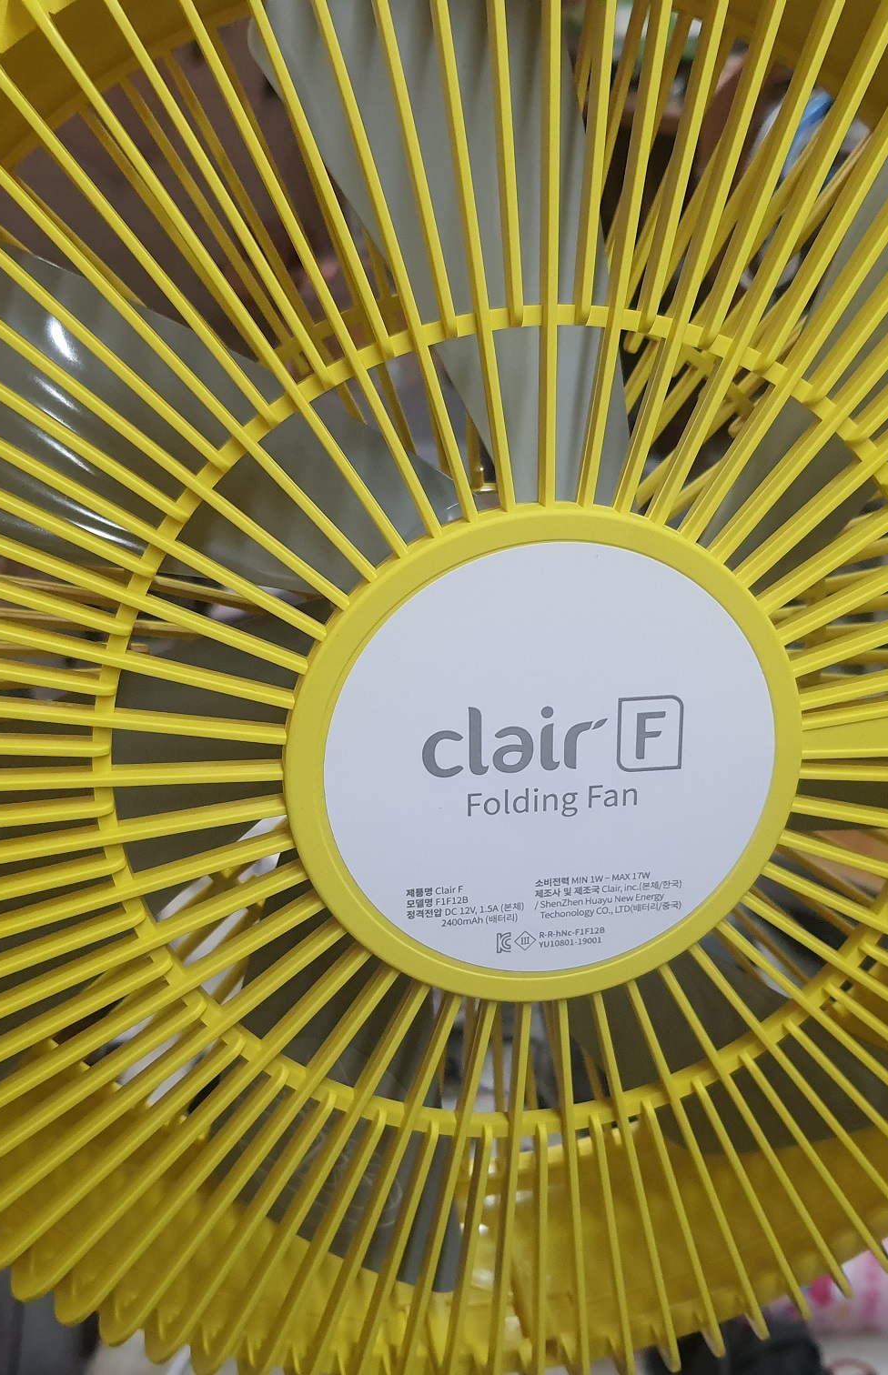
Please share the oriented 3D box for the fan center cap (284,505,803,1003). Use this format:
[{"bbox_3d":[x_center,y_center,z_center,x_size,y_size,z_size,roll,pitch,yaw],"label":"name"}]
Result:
[{"bbox_3d":[0.021,0.015,0.273,0.102,0.102,0.013,-3,19,-8],"label":"fan center cap"}]

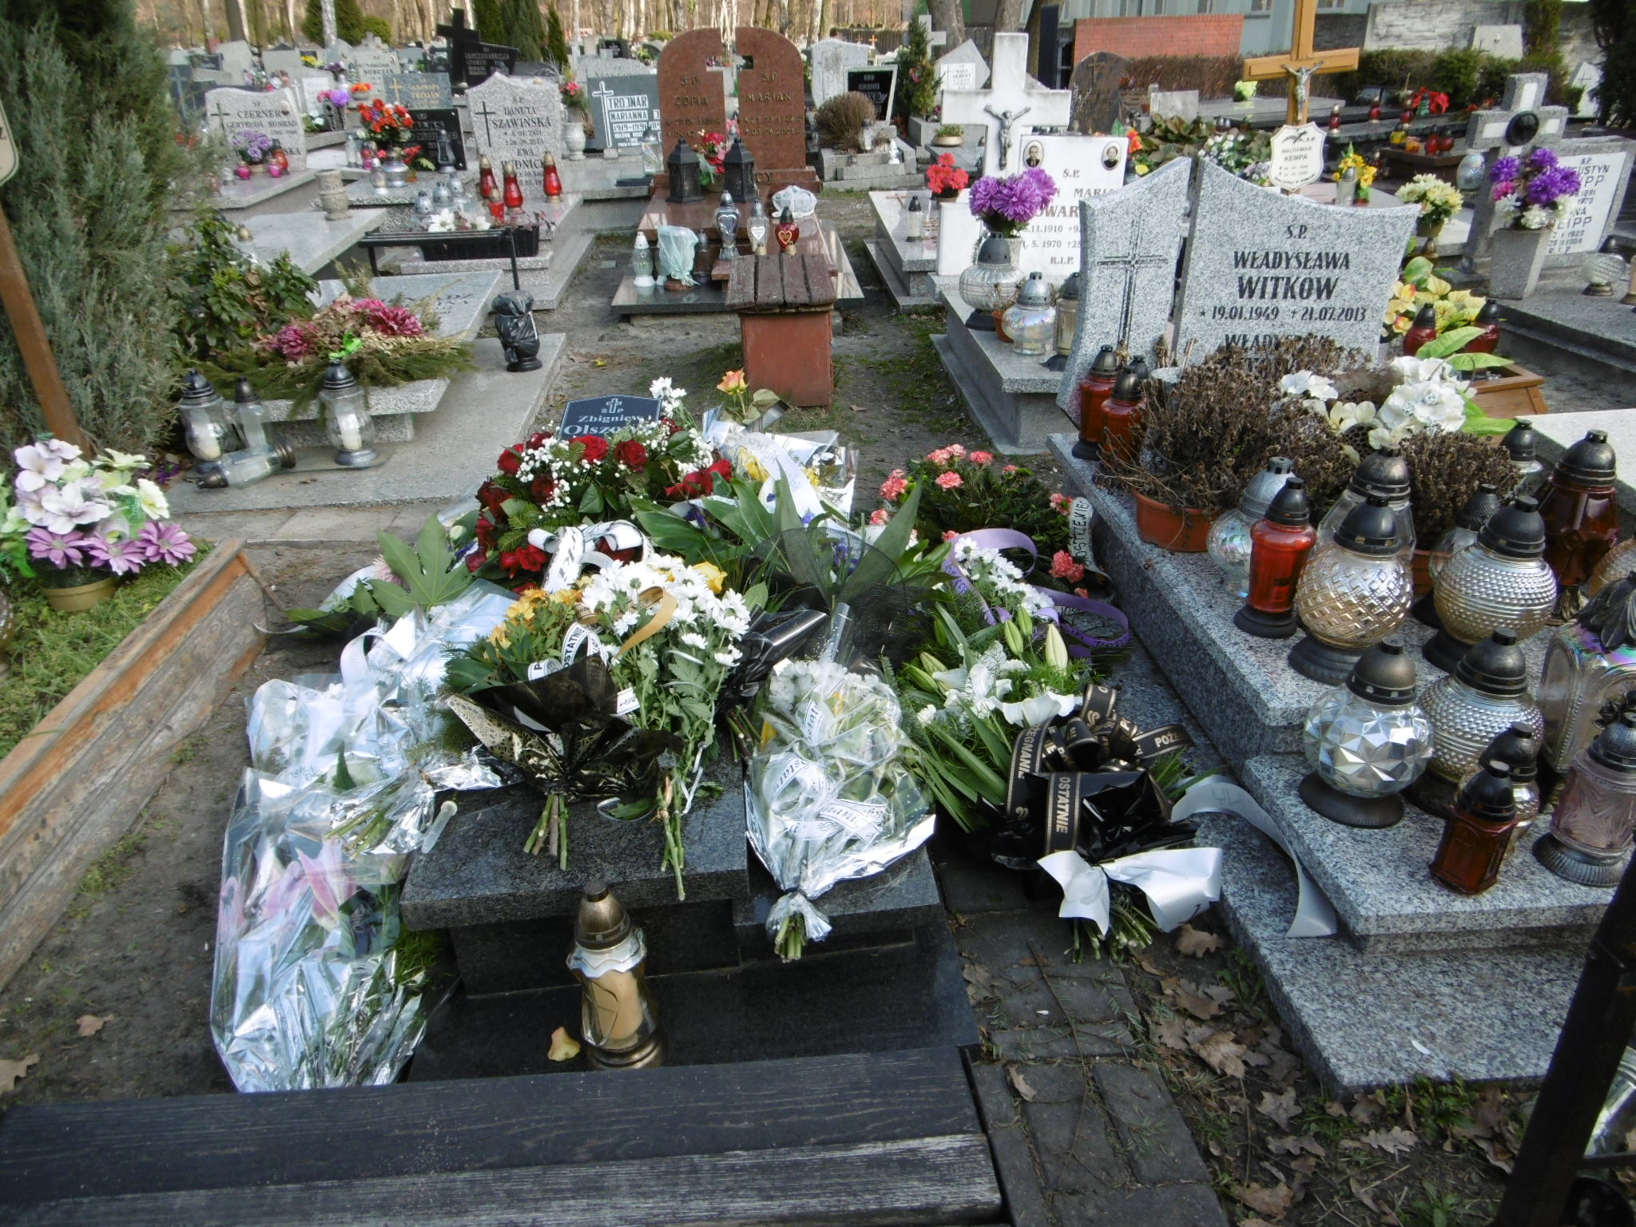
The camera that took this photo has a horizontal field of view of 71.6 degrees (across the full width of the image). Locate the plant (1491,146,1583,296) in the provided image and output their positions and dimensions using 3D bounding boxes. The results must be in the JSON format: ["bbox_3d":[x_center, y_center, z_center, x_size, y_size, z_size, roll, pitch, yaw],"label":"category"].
[{"bbox_3d":[3.312,-1.842,5.346,0.390,0.670,0.360,-2,27,-4],"label":"plant"}]

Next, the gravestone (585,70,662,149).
[{"bbox_3d":[-1.731,-4.965,11.277,1.000,0.690,0.100,-2,27,-4],"label":"gravestone"}]

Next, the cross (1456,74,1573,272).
[{"bbox_3d":[3.618,-2.335,5.988,0.480,0.930,0.130,-3,27,-7],"label":"cross"}]

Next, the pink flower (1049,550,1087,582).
[{"bbox_3d":[0.606,-0.113,2.750,0.080,0.075,0.070,-3,29,-3],"label":"pink flower"}]

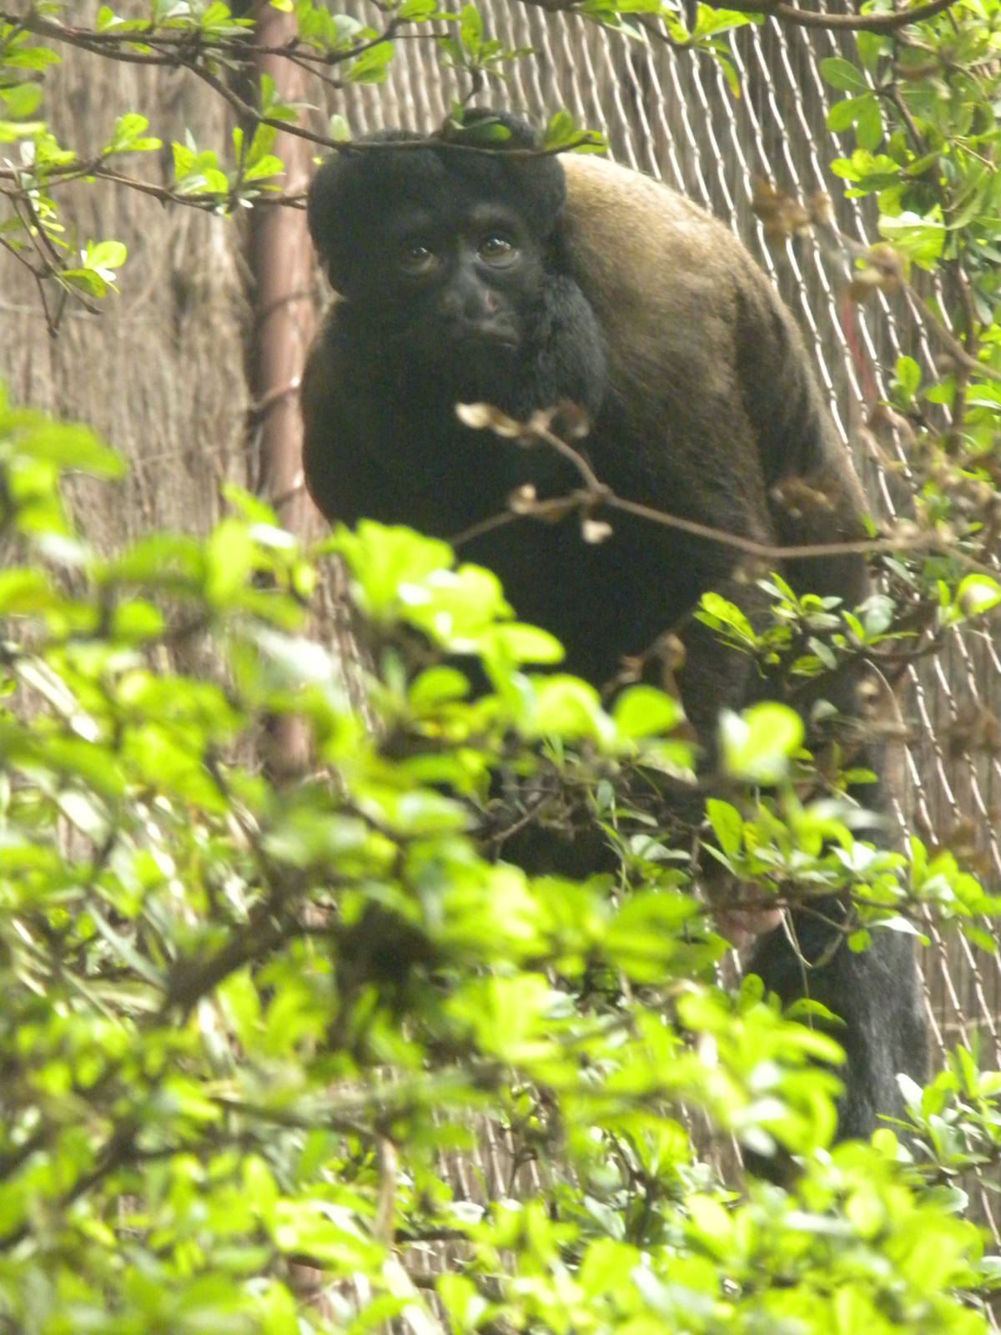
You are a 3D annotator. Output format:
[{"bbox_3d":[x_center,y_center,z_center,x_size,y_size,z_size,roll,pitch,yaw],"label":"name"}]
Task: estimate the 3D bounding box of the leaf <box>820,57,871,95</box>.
[{"bbox_3d":[0.148,-0.254,4.300,0.026,0.013,0.005,26,4,0],"label":"leaf"}]

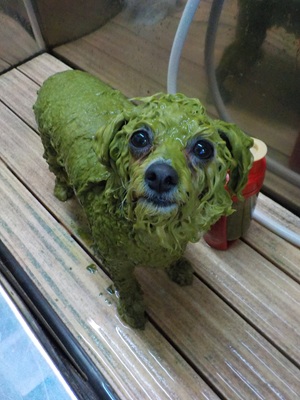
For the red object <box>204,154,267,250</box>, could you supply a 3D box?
[{"bbox_3d":[0.141,-0.005,0.595,0.085,0.226,0.073,-39,59,-19],"label":"red object"}]

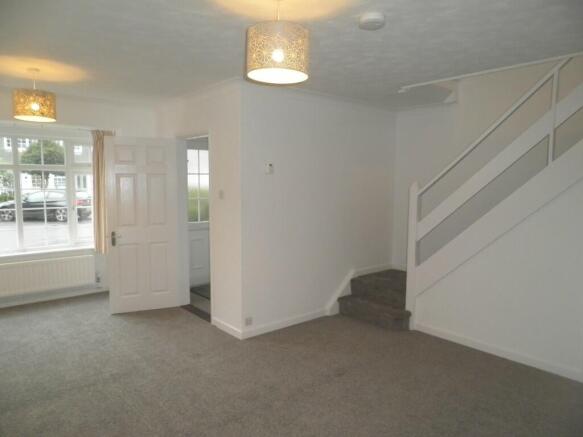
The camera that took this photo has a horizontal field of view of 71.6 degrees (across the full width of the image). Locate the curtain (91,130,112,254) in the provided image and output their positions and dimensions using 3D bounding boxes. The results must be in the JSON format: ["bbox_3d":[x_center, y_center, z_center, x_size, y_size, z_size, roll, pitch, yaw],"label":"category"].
[{"bbox_3d":[-2.335,-0.307,5.042,0.260,1.515,0.110,-4,8,-40],"label":"curtain"}]

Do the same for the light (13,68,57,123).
[{"bbox_3d":[-2.187,-1.061,3.446,0.307,0.416,0.307,-4,8,-40],"label":"light"}]

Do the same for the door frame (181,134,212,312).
[{"bbox_3d":[-1.011,0.081,4.451,0.120,1.985,0.794,-4,8,-40],"label":"door frame"}]

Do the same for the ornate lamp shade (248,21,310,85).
[{"bbox_3d":[-0.068,-0.812,2.008,0.307,0.213,0.307,2,6,0],"label":"ornate lamp shade"}]

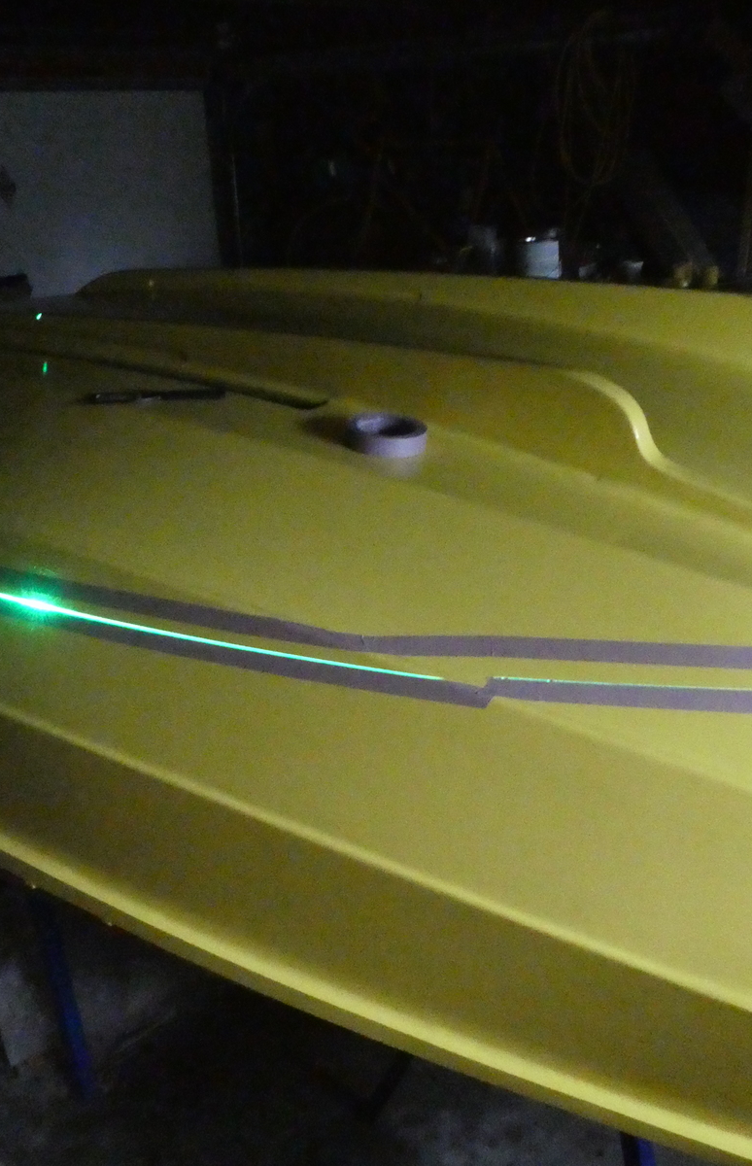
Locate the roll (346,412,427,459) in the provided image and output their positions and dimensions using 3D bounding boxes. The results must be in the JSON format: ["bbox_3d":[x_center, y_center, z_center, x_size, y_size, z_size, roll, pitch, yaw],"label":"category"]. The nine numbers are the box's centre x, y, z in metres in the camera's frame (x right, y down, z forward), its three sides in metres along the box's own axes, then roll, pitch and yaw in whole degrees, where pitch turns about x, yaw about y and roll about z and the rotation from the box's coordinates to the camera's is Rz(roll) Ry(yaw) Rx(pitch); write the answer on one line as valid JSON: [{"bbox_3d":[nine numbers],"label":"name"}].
[{"bbox_3d":[0.012,-0.182,1.327,0.101,0.024,0.101,3,25,-1],"label":"roll"}]

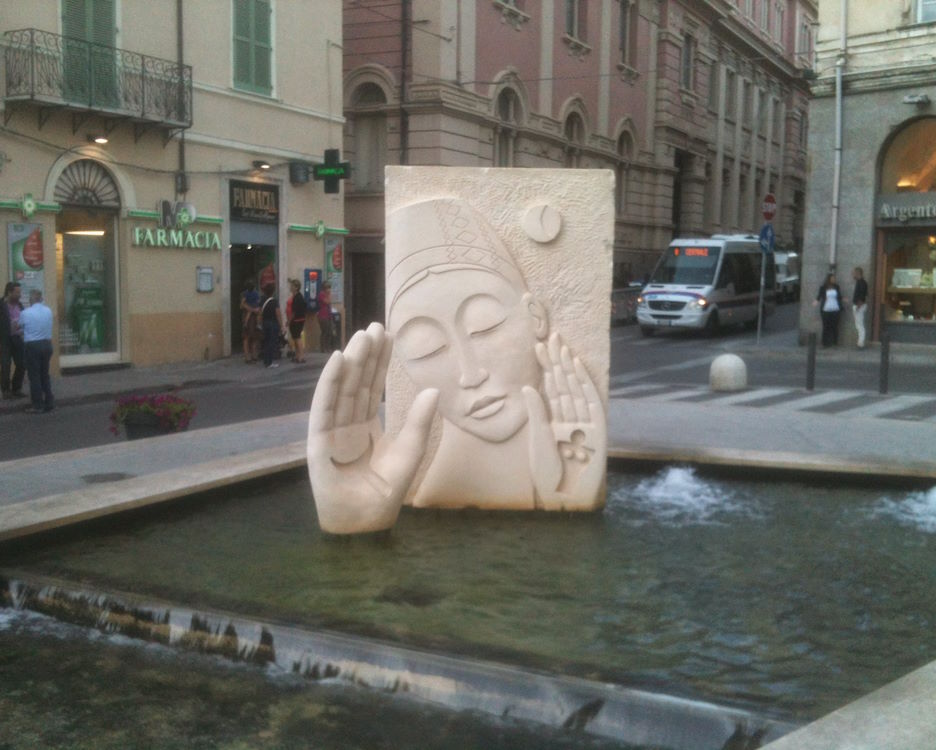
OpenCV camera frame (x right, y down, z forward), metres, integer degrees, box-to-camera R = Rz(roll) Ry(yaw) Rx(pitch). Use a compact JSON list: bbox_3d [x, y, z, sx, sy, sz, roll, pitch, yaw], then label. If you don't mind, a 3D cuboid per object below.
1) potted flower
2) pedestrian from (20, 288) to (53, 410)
[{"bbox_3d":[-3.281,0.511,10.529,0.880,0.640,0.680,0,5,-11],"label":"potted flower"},{"bbox_3d":[-6.106,-0.342,14.308,0.520,1.730,0.380,-2,6,-30],"label":"pedestrian"}]

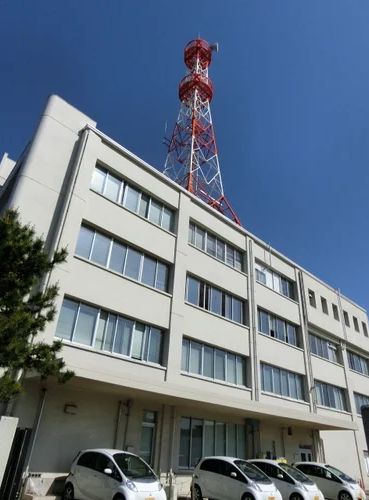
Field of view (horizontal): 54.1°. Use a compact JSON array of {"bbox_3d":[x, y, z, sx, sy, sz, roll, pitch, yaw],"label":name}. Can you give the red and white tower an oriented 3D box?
[{"bbox_3d":[0.685,-9.058,26.644,5.170,18.385,5.170,28,-37,-36],"label":"red and white tower"}]

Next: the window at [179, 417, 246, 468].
[{"bbox_3d":[1.611,9.785,18.080,5.030,2.080,0.200,28,-38,-36],"label":"window"}]

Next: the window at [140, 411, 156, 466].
[{"bbox_3d":[-1.546,8.148,15.434,0.800,2.290,0.200,28,-38,-36],"label":"window"}]

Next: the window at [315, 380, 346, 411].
[{"bbox_3d":[11.428,11.519,28.203,5.600,1.770,0.200,28,-38,-36],"label":"window"}]

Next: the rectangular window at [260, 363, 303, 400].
[{"bbox_3d":[6.617,8.960,24.202,5.600,1.770,0.200,28,-38,-36],"label":"rectangular window"}]

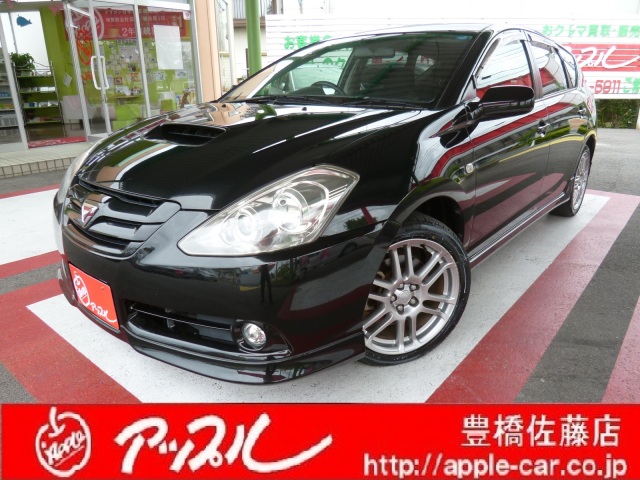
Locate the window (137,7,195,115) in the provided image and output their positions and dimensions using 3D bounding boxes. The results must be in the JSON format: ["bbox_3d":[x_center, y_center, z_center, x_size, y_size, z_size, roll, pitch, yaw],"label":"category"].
[{"bbox_3d":[-2.921,-3.374,8.816,0.060,2.307,1.119,17,25,42],"label":"window"}]

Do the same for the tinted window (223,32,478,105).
[{"bbox_3d":[0.168,-0.966,2.420,1.400,0.150,0.900,14,49,38],"label":"tinted window"}]

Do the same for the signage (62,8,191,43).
[{"bbox_3d":[-4.702,-5.350,11.091,0.030,0.672,3.170,17,25,42],"label":"signage"}]

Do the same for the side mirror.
[{"bbox_3d":[0.790,-0.593,1.896,0.240,0.150,0.130,14,24,38],"label":"side mirror"}]

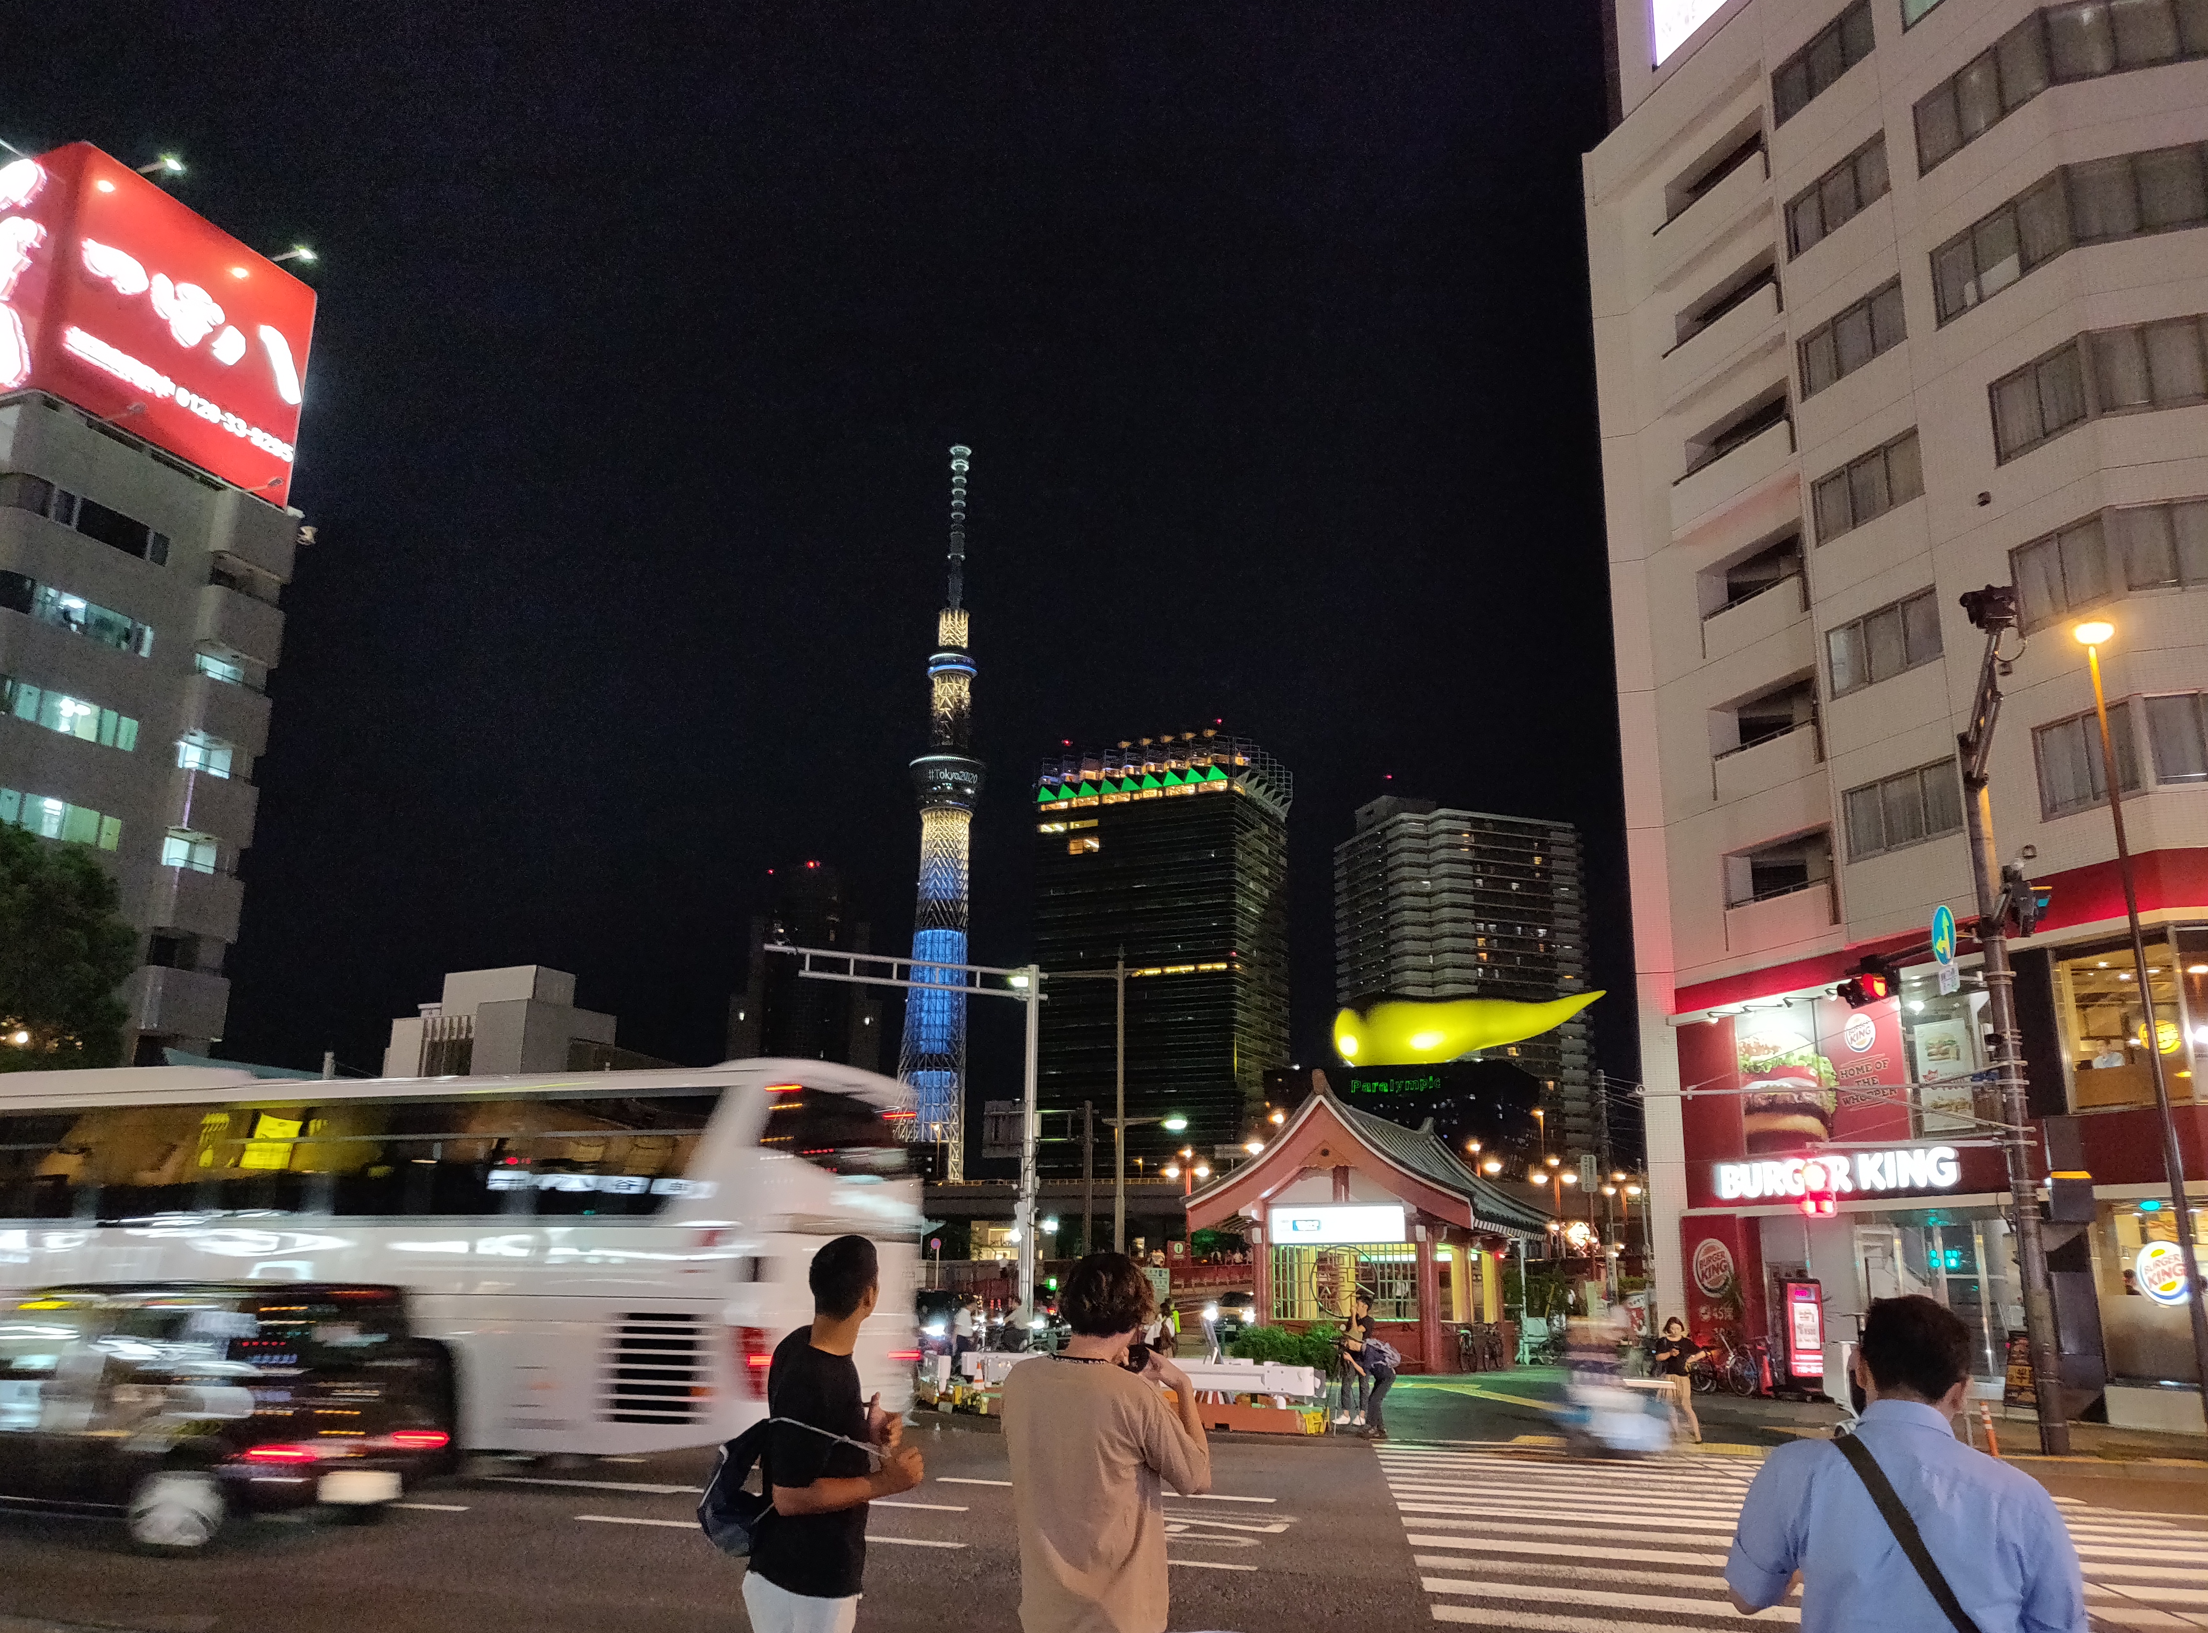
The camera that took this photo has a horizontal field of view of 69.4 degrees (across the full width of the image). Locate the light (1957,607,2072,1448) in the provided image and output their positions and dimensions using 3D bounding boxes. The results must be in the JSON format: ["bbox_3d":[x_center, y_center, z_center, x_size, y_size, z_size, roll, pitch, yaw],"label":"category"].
[{"bbox_3d":[11.081,2.132,19.524,0.550,10.500,0.550,-8,-18,29],"label":"light"}]

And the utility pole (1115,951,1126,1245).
[{"bbox_3d":[0.424,8.485,41.230,0.240,9.900,0.240,1,-16,0],"label":"utility pole"}]

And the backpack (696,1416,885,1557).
[{"bbox_3d":[-0.815,1.725,4.137,0.400,0.350,0.280,9,-17,-26],"label":"backpack"}]

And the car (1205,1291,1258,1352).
[{"bbox_3d":[3.718,14.612,46.648,1.720,1.500,4.500,0,-16,4],"label":"car"}]

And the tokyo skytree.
[{"bbox_3d":[-116.810,4.185,1201.161,64.000,634.000,62.000,3,-16,-6],"label":"tokyo skytree"}]

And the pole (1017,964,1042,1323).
[{"bbox_3d":[-1.813,8.449,40.680,0.400,9.400,0.400,1,-16,0],"label":"pole"}]

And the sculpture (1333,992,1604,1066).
[{"bbox_3d":[59.454,35.187,261.572,44.000,11.500,10.000,-3,-16,13],"label":"sculpture"}]

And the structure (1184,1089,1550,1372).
[{"bbox_3d":[5.750,8.620,33.336,6.000,5.400,6.800,-7,-17,26],"label":"structure"}]

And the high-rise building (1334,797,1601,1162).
[{"bbox_3d":[69.647,43.727,310.431,36.000,88.000,32.500,7,-16,-19],"label":"high-rise building"}]

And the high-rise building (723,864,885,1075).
[{"bbox_3d":[-64.713,52.782,342.179,31.500,82.000,28.000,5,-16,-13],"label":"high-rise building"}]

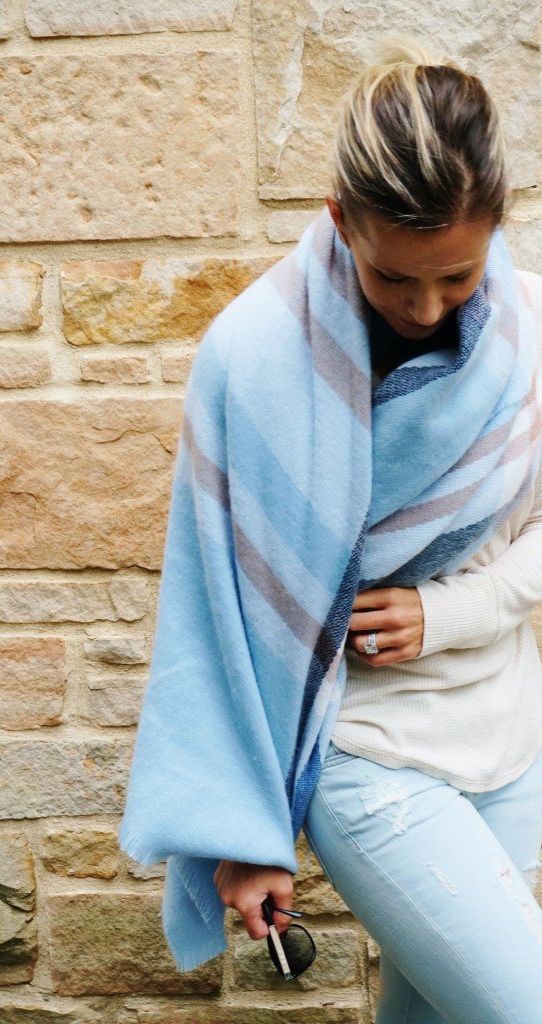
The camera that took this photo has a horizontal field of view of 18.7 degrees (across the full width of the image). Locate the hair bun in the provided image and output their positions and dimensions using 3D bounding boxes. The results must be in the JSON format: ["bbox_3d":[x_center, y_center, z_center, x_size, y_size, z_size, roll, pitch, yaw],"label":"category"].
[{"bbox_3d":[0.149,-0.468,1.700,0.105,0.060,0.080,-1,0,0],"label":"hair bun"}]

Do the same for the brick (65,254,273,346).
[{"bbox_3d":[-0.111,-0.253,2.035,0.277,0.107,0.100,-1,0,3],"label":"brick"}]

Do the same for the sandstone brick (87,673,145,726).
[{"bbox_3d":[-0.173,0.228,2.034,0.092,0.065,0.090,-1,0,3],"label":"sandstone brick"}]

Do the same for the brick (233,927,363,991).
[{"bbox_3d":[0.034,0.536,2.024,0.152,0.077,0.090,-1,0,3],"label":"brick"}]

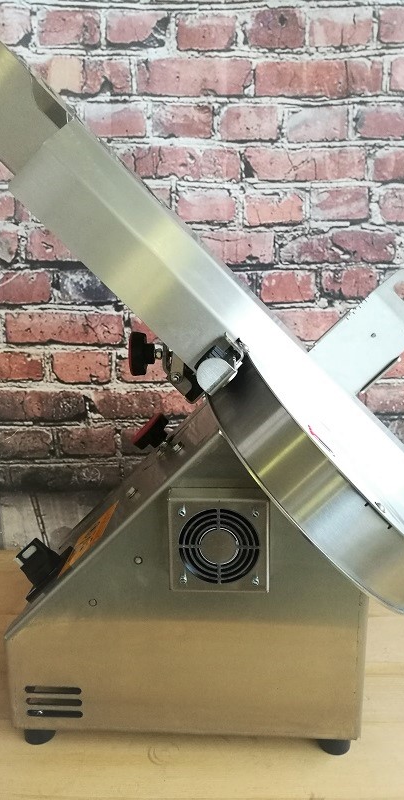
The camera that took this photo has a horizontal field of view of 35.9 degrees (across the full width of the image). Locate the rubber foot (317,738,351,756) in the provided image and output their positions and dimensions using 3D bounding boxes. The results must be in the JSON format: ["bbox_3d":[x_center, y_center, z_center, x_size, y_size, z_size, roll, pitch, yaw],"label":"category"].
[{"bbox_3d":[0.153,0.384,0.718,0.036,0.026,0.036,0,13,4],"label":"rubber foot"}]

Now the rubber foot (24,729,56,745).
[{"bbox_3d":[-0.192,0.384,0.739,0.036,0.026,0.036,0,13,4],"label":"rubber foot"}]

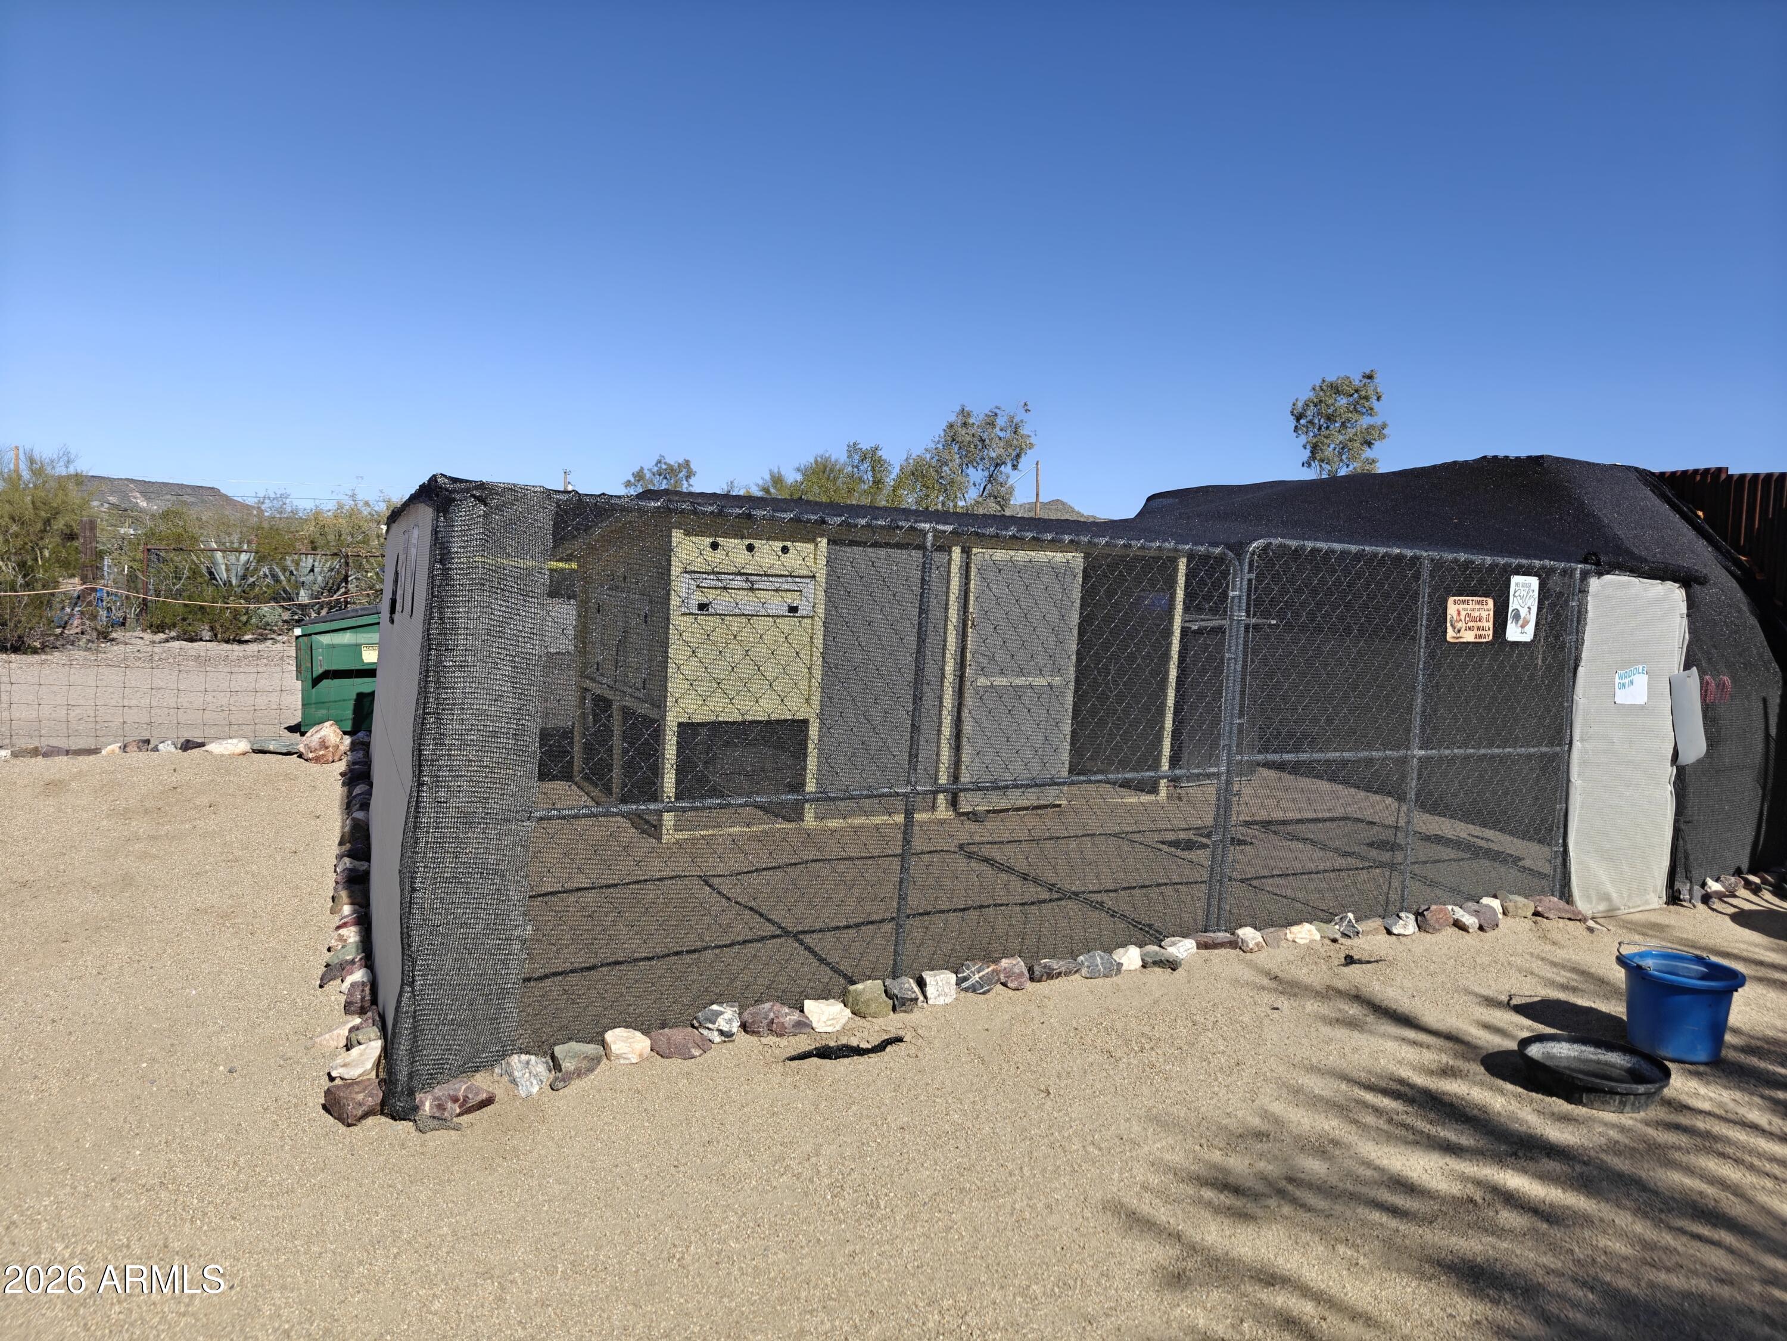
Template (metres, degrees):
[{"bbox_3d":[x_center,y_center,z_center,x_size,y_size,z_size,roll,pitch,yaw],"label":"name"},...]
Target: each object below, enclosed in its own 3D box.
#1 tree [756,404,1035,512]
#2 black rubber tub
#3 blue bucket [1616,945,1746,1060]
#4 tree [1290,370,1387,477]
[{"bbox_3d":[-0.061,-3.621,28.810,6.800,5.591,5.000,2,4,0],"label":"tree"},{"bbox_3d":[1.964,1.137,3.341,0.375,0.092,0.375,5,5,32],"label":"black rubber tub"},{"bbox_3d":[2.420,1.037,3.649,0.330,0.280,0.310,-1,5,-33],"label":"blue bucket"},{"bbox_3d":[10.191,-3.662,27.773,2.700,6.648,2.600,4,5,20],"label":"tree"}]

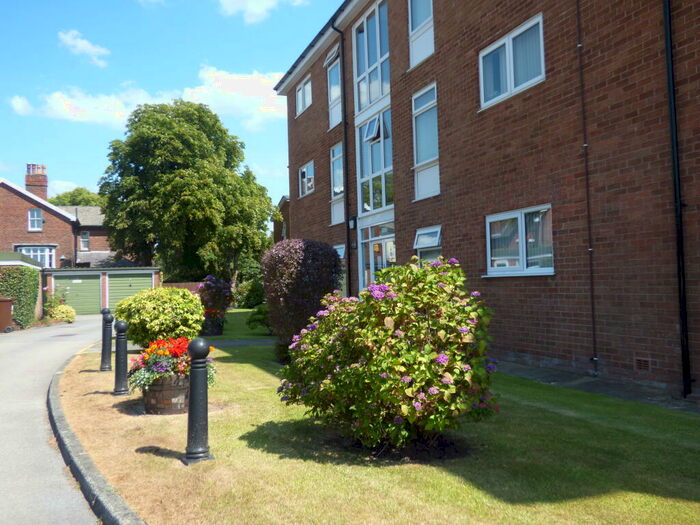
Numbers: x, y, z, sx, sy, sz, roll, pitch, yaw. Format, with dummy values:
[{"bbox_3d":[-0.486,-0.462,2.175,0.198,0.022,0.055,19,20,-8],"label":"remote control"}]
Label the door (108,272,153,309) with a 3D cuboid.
[{"bbox_3d":[-11.425,1.612,32.600,2.200,2.000,0.100,-1,-2,-21],"label":"door"}]

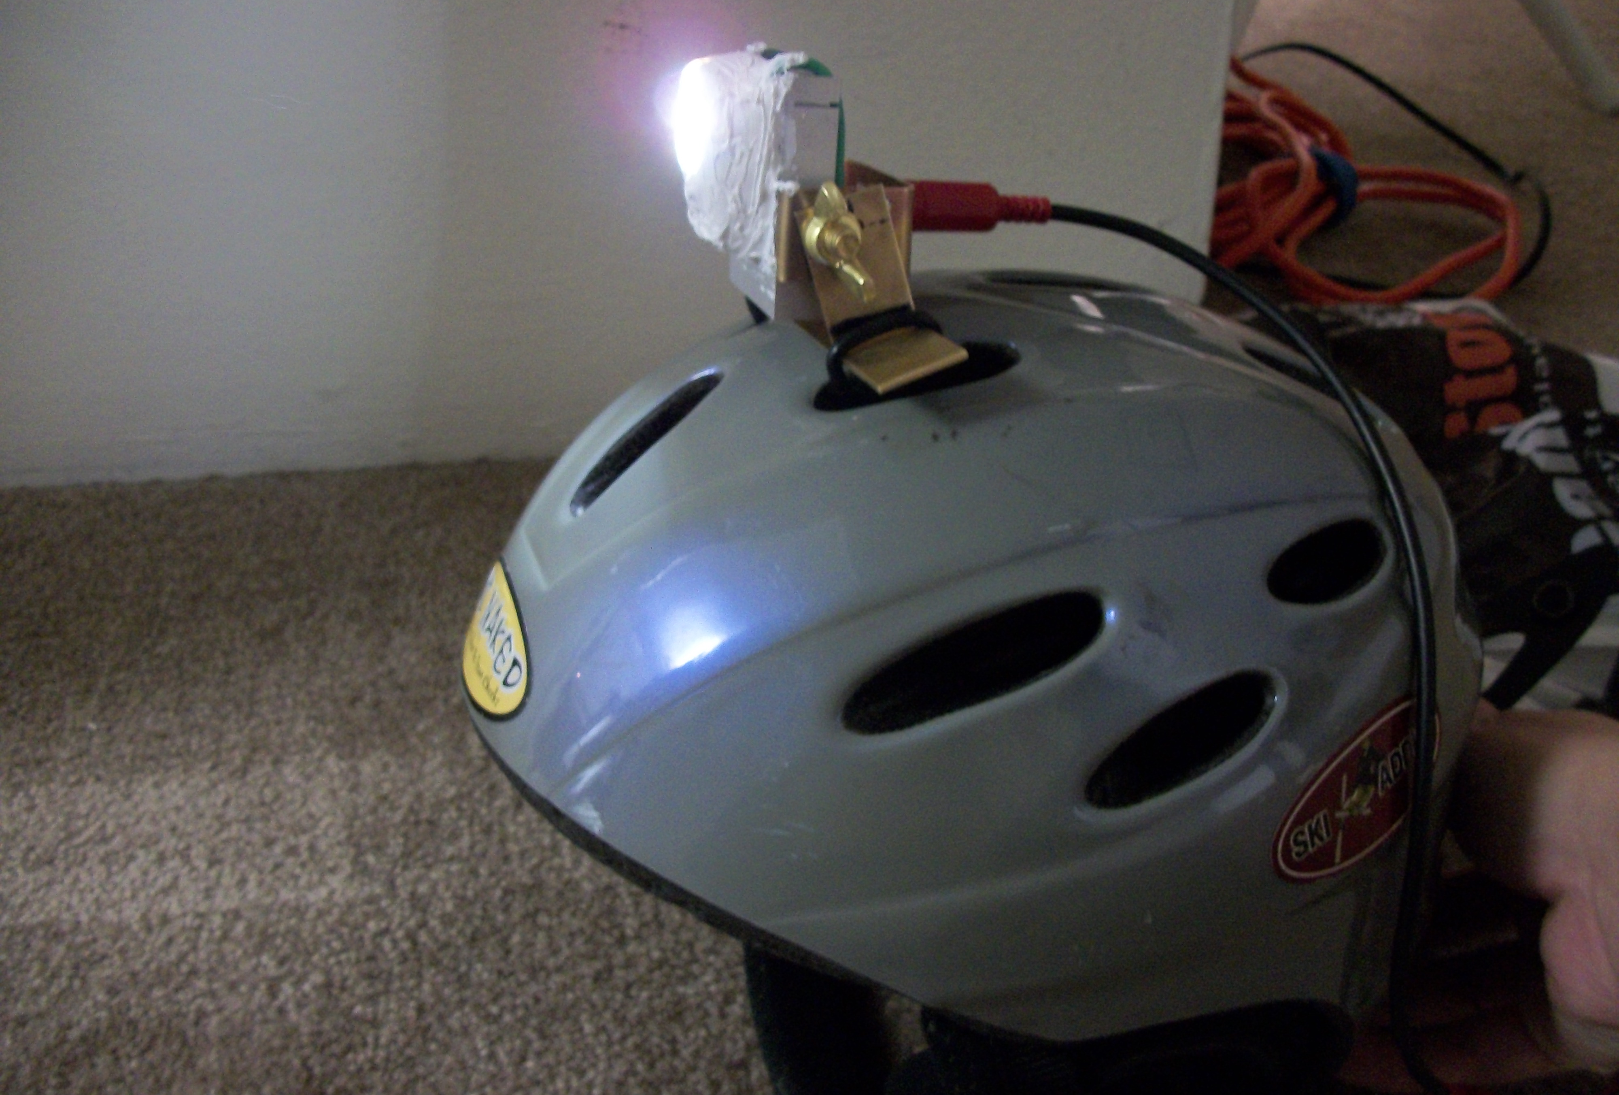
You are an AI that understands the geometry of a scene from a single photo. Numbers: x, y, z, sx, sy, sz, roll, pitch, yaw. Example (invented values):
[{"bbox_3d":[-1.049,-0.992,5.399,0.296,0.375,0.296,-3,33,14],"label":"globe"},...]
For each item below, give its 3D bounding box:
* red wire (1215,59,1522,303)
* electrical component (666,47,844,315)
[{"bbox_3d":[0.296,-0.235,0.934,0.250,0.065,0.300,-3,35,0],"label":"red wire"},{"bbox_3d":[-0.015,-0.090,0.365,0.036,0.060,0.032,-9,27,-20],"label":"electrical component"}]

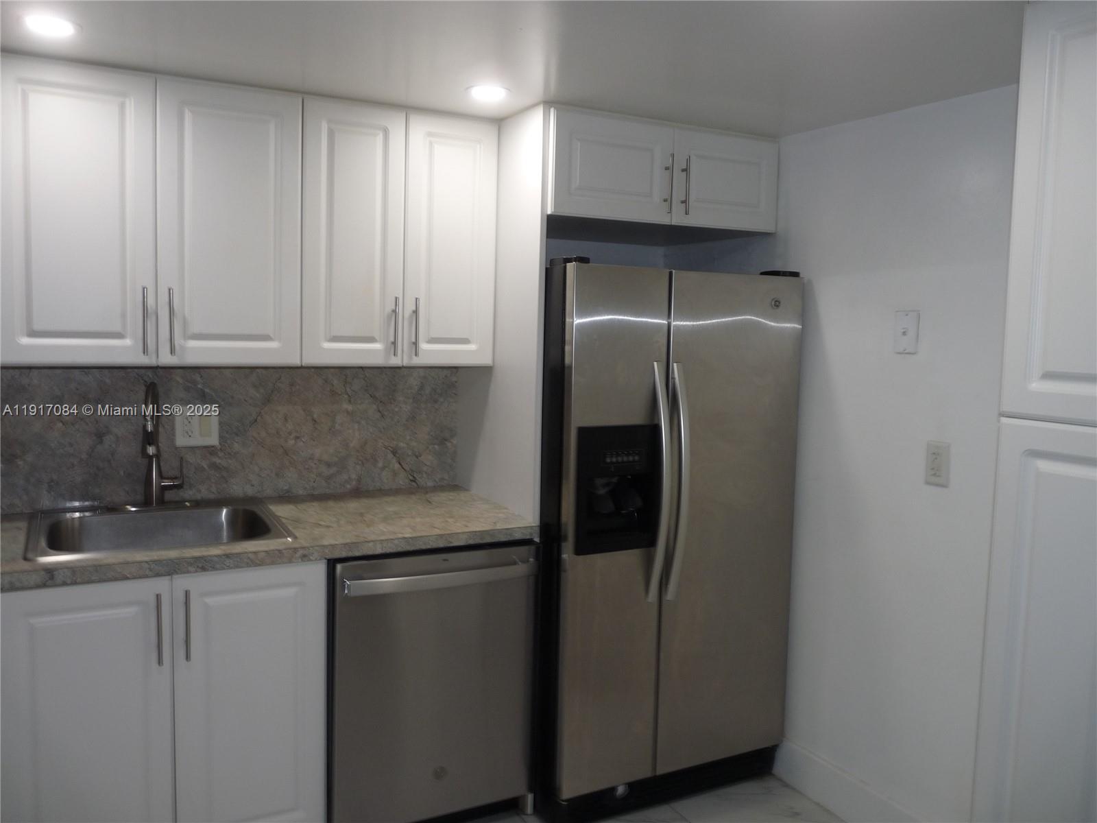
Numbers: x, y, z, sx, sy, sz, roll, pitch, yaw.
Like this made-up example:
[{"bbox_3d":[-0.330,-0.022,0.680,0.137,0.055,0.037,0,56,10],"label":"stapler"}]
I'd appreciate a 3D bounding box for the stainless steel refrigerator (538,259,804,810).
[{"bbox_3d":[0.260,0.375,2.960,0.841,1.693,0.817,-1,6,-27],"label":"stainless steel refrigerator"}]

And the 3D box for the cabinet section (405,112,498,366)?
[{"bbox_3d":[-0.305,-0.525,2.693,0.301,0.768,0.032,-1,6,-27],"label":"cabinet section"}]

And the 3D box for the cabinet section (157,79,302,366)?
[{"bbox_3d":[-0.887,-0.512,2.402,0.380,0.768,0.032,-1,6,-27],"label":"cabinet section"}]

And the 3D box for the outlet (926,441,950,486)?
[{"bbox_3d":[1.043,0.142,2.292,0.010,0.115,0.071,-1,6,-27],"label":"outlet"}]

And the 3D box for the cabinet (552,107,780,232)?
[{"bbox_3d":[0.237,-0.768,2.955,0.857,0.304,0.666,-1,6,-27],"label":"cabinet"}]

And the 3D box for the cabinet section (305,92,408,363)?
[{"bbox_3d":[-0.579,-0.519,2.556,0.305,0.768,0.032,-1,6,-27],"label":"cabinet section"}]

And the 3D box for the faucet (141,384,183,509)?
[{"bbox_3d":[-1.164,0.106,2.584,0.125,0.391,0.262,-1,5,-23],"label":"faucet"}]

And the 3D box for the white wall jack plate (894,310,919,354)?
[{"bbox_3d":[0.994,-0.219,2.375,0.010,0.115,0.071,-1,6,-27],"label":"white wall jack plate"}]

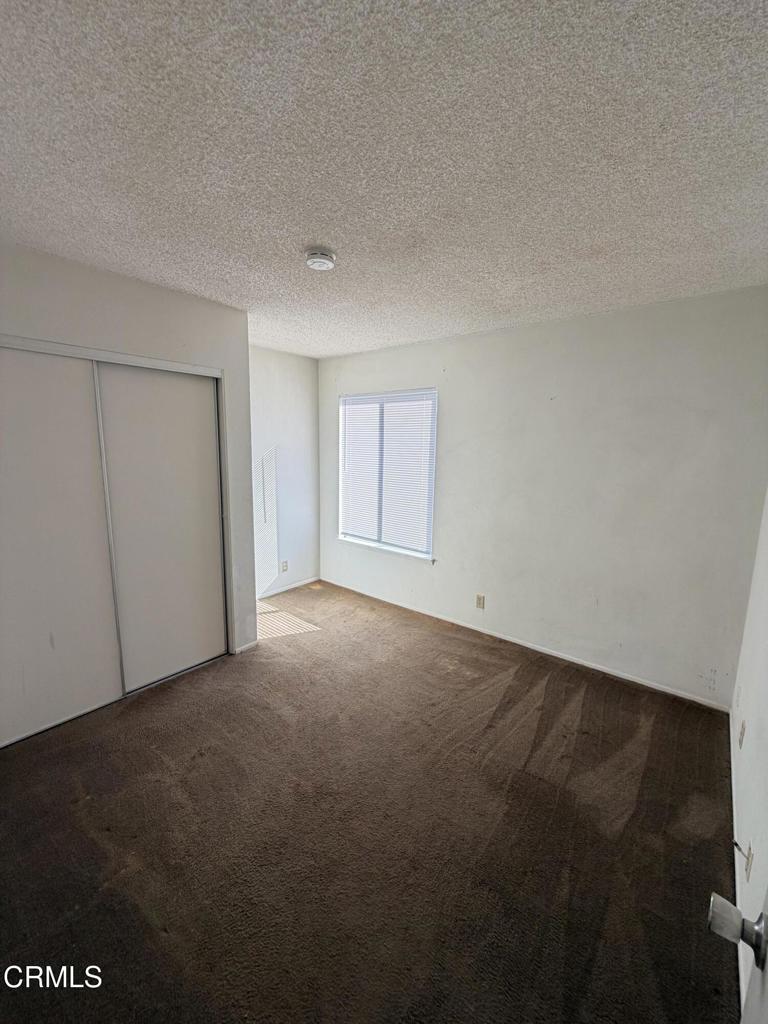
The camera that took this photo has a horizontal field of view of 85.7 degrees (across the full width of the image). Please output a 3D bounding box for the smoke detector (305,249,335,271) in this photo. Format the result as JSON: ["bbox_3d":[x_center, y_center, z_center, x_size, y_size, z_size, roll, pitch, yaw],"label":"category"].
[{"bbox_3d":[-0.301,-1.198,1.976,0.140,0.040,0.140,1,10,0],"label":"smoke detector"}]

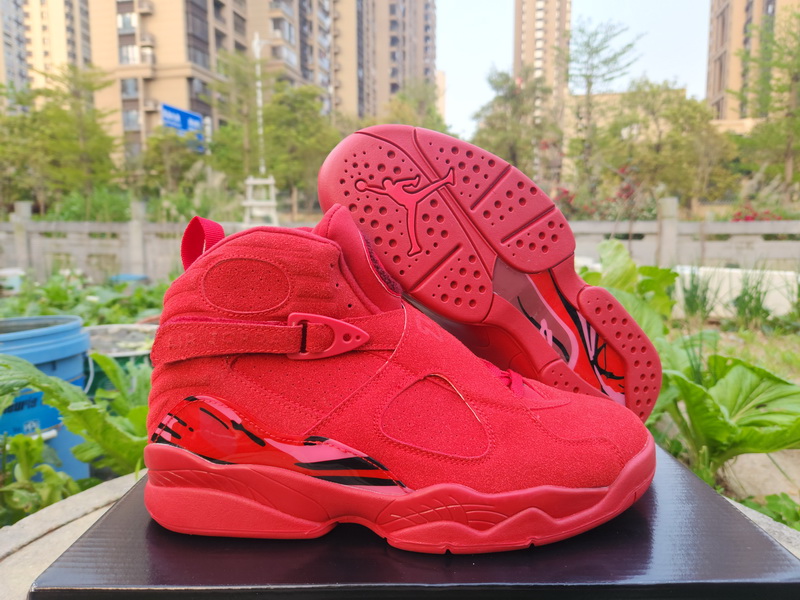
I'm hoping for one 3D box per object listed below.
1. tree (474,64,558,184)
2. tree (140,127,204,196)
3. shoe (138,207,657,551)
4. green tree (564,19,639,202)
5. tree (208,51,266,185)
[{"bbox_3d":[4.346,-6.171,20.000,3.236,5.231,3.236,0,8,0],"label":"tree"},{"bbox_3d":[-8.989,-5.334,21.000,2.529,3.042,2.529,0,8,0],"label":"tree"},{"bbox_3d":[0.000,0.035,0.305,0.297,0.170,0.109,0,8,0],"label":"shoe"},{"bbox_3d":[7.203,-6.631,19.000,2.645,6.864,2.645,0,8,0],"label":"green tree"},{"bbox_3d":[-6.152,-6.529,20.000,2.107,5.720,2.107,0,8,0],"label":"tree"}]

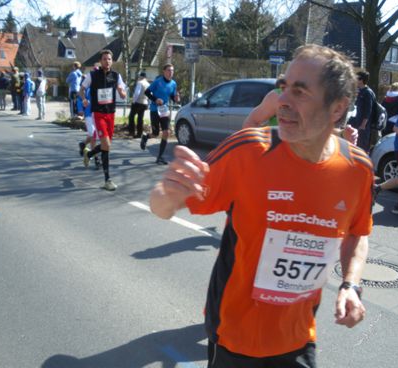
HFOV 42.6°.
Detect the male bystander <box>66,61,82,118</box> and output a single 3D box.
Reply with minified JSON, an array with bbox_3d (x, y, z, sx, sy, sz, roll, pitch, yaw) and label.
[{"bbox_3d":[-3.926,-2.928,16.029,0.400,1.790,0.500,11,14,39],"label":"male bystander"}]

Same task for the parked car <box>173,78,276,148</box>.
[{"bbox_3d":[1.295,-1.498,11.286,1.860,1.650,4.700,-6,14,-36],"label":"parked car"}]

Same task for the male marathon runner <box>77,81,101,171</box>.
[{"bbox_3d":[-1.819,-1.149,8.646,0.530,1.750,0.820,-5,13,-33],"label":"male marathon runner"}]

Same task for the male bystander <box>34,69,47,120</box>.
[{"bbox_3d":[-5.685,-3.181,18.333,0.500,1.750,0.380,-6,14,-37],"label":"male bystander"}]

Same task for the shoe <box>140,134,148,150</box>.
[{"bbox_3d":[-1.042,-0.794,9.750,0.105,0.290,0.120,-6,17,-36],"label":"shoe"}]

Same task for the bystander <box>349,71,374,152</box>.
[{"bbox_3d":[2.818,-1.005,8.633,0.420,1.750,0.520,6,12,20],"label":"bystander"}]

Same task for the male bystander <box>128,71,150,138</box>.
[{"bbox_3d":[-1.643,-2.163,13.932,0.550,1.760,0.400,-5,13,-30],"label":"male bystander"}]

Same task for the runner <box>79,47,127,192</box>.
[{"bbox_3d":[-1.313,-0.878,7.049,0.580,1.820,0.760,-3,12,-24],"label":"runner"}]

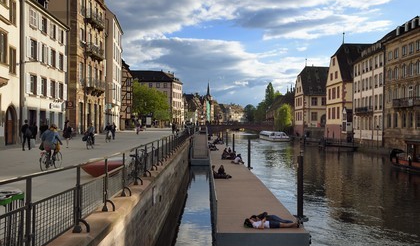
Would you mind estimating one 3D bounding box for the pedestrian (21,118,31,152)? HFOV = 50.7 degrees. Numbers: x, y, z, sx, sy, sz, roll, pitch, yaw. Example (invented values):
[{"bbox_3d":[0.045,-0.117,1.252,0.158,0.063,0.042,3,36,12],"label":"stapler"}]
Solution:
[{"bbox_3d":[-10.526,0.728,25.400,0.580,1.770,0.420,0,0,7],"label":"pedestrian"}]

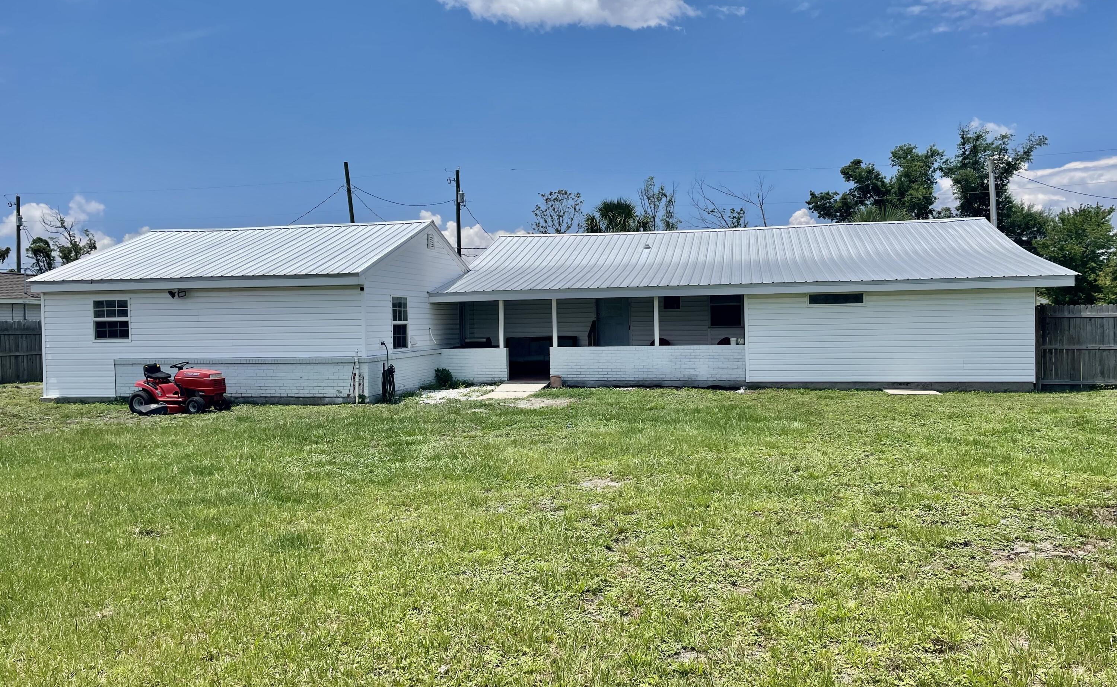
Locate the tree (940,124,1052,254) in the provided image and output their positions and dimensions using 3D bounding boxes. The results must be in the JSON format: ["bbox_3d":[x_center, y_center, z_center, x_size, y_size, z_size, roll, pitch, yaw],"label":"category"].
[{"bbox_3d":[24.693,-6.158,47.442,6.400,12.225,6.000,0,2,11],"label":"tree"}]

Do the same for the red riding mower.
[{"bbox_3d":[-7.054,0.811,15.659,1.700,1.030,1.100,0,2,16],"label":"red riding mower"}]

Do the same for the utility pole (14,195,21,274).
[{"bbox_3d":[-35.201,-4.547,54.972,0.320,10.244,0.320,0,2,11],"label":"utility pole"}]

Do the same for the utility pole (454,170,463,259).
[{"bbox_3d":[-5.674,-4.870,48.399,0.320,10.441,0.320,0,2,11],"label":"utility pole"}]

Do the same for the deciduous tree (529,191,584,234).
[{"bbox_3d":[-0.007,-3.320,39.165,2.600,7.705,2.600,0,2,11],"label":"deciduous tree"}]

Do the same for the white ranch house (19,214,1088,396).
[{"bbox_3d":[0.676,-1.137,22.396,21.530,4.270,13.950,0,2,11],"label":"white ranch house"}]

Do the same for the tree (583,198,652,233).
[{"bbox_3d":[2.719,-3.031,38.124,3.200,7.111,3.000,0,2,11],"label":"tree"}]

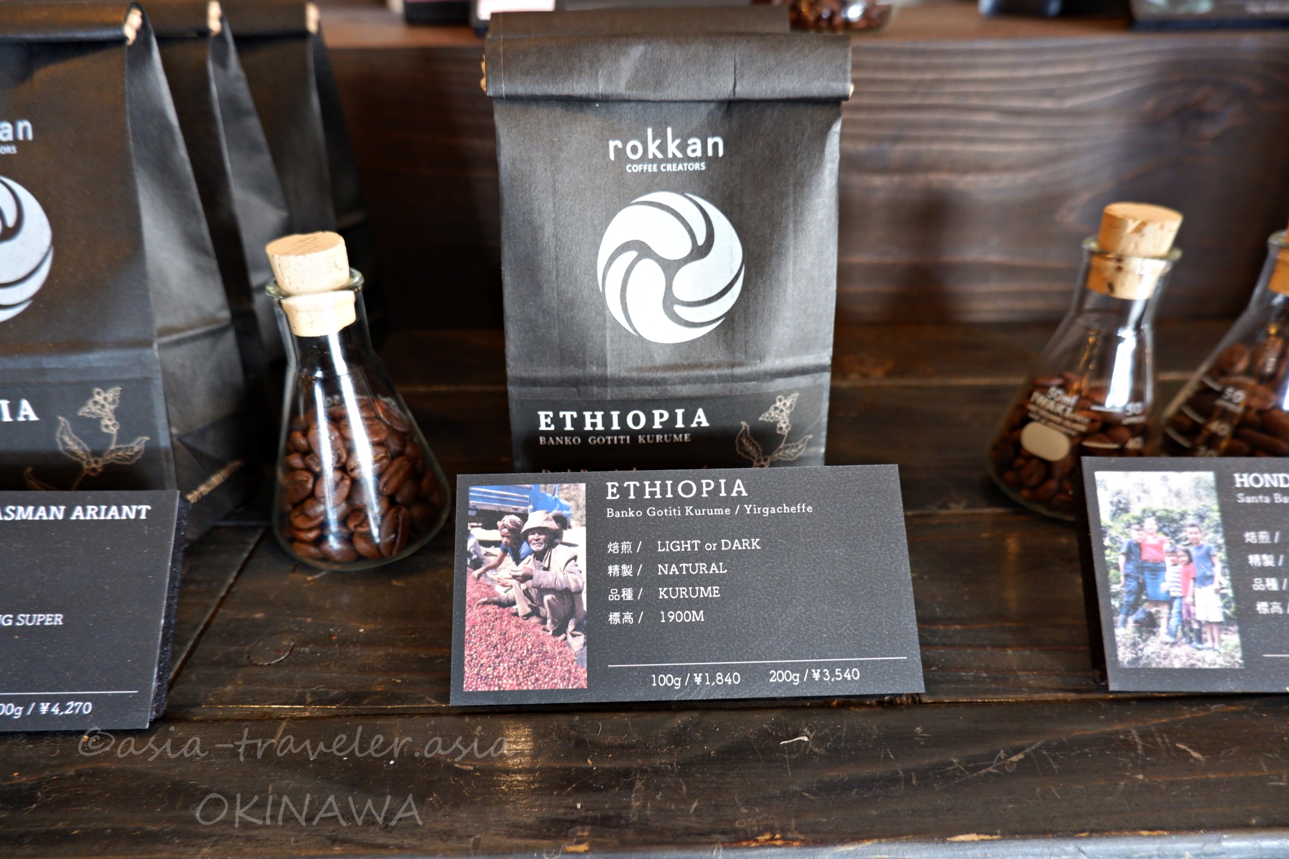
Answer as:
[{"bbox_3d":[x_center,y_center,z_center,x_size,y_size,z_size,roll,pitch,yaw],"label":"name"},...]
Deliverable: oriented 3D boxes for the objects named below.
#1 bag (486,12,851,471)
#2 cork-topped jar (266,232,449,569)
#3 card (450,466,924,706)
[{"bbox_3d":[0.007,-0.040,0.239,0.097,0.136,0.043,-1,28,0],"label":"bag"},{"bbox_3d":[-0.086,-0.009,0.234,0.052,0.090,0.052,-1,28,0],"label":"cork-topped jar"},{"bbox_3d":[0.009,0.037,0.202,0.111,0.055,0.006,-1,-16,0],"label":"card"}]

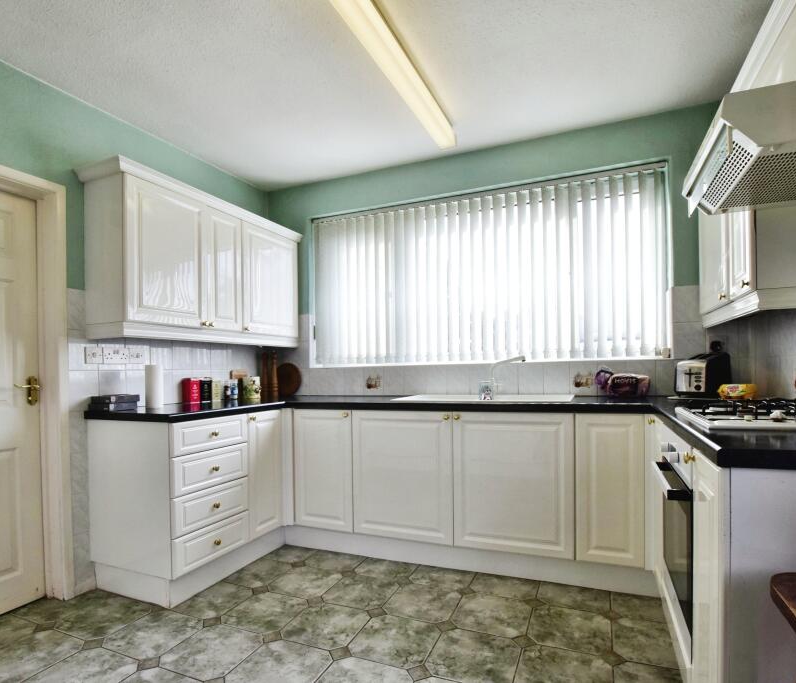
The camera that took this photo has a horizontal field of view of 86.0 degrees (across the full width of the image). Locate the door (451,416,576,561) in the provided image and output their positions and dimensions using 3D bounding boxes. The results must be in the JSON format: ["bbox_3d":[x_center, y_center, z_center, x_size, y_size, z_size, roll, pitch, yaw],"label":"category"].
[{"bbox_3d":[0.578,0.718,2.190,0.596,0.715,0.020,-2,-3,21],"label":"door"}]

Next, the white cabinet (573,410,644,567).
[{"bbox_3d":[1.113,0.719,2.289,0.295,0.706,0.576,-3,-4,22],"label":"white cabinet"}]

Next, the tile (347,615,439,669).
[{"bbox_3d":[-0.006,1.266,1.817,0.320,0.010,0.320,-3,-4,23],"label":"tile"}]

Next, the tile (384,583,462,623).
[{"bbox_3d":[0.126,1.273,2.076,0.320,0.010,0.320,-3,-4,23],"label":"tile"}]

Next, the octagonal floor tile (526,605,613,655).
[{"bbox_3d":[0.757,1.266,1.875,0.320,0.010,0.320,-3,-4,23],"label":"octagonal floor tile"}]

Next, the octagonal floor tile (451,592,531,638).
[{"bbox_3d":[0.438,1.267,1.972,0.320,0.010,0.320,-3,-4,23],"label":"octagonal floor tile"}]

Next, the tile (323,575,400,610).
[{"bbox_3d":[-0.180,1.244,2.107,0.321,0.010,0.321,-3,-4,22],"label":"tile"}]

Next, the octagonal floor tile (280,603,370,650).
[{"bbox_3d":[-0.308,1.232,1.838,0.321,0.010,0.321,-3,-4,22],"label":"octagonal floor tile"}]

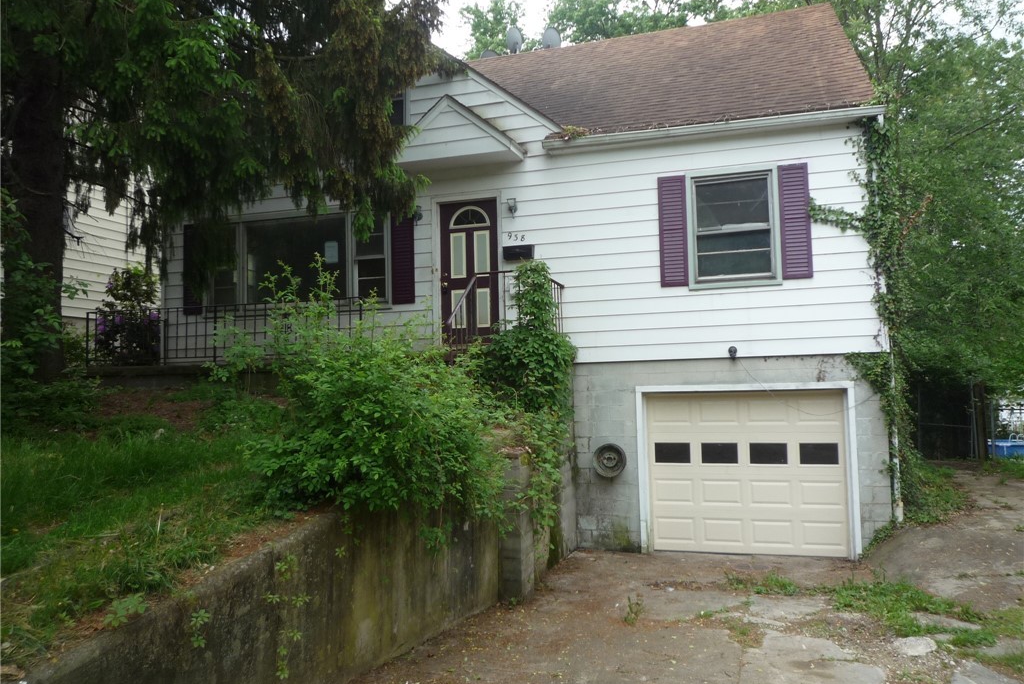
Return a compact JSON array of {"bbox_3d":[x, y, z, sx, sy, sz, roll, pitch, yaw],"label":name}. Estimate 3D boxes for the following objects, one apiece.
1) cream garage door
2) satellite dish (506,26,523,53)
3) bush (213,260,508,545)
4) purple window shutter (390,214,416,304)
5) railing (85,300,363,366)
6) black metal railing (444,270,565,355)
[{"bbox_3d":[2.923,1.642,9.379,2.410,2.065,0.060,-2,-4,16],"label":"cream garage door"},{"bbox_3d":[0.048,-5.781,14.274,0.300,0.580,0.500,2,-5,-42],"label":"satellite dish"},{"bbox_3d":[-1.208,0.403,6.109,2.200,2.110,2.150,-2,-4,16],"label":"bush"},{"bbox_3d":[-1.594,-1.267,10.731,0.355,1.435,0.040,-2,-4,16],"label":"purple window shutter"},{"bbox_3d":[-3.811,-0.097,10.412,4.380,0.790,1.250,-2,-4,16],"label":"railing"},{"bbox_3d":[0.022,-0.242,8.941,0.810,1.190,2.400,-2,-4,16],"label":"black metal railing"}]

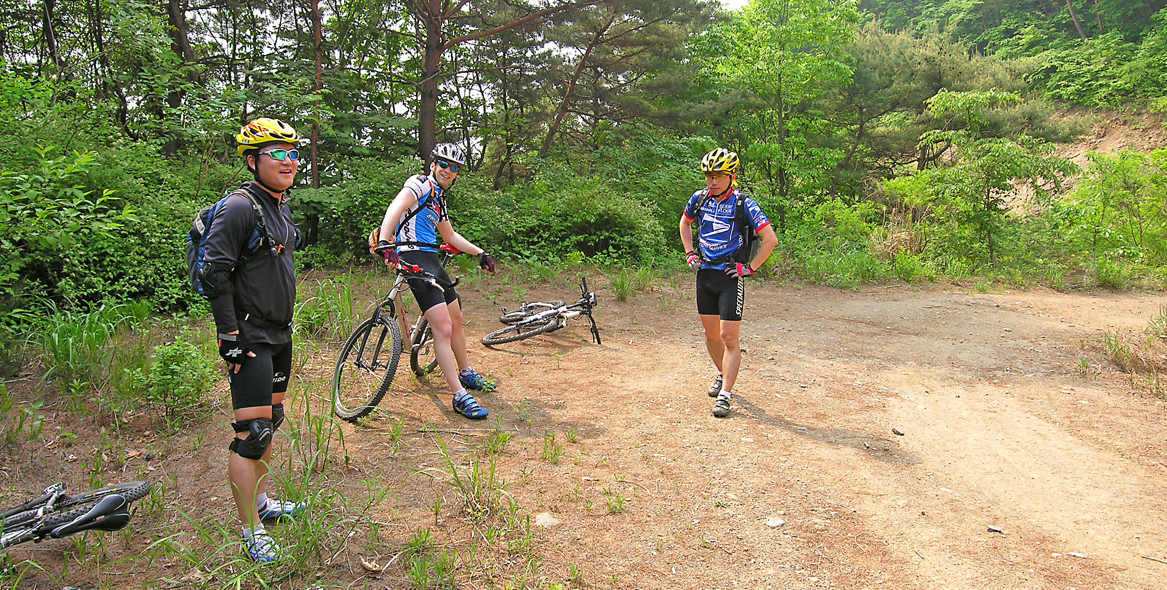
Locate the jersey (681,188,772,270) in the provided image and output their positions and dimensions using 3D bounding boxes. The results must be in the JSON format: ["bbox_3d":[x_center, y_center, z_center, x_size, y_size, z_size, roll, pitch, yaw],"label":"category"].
[{"bbox_3d":[0.927,-0.424,5.260,0.500,0.550,0.280,5,10,31],"label":"jersey"}]

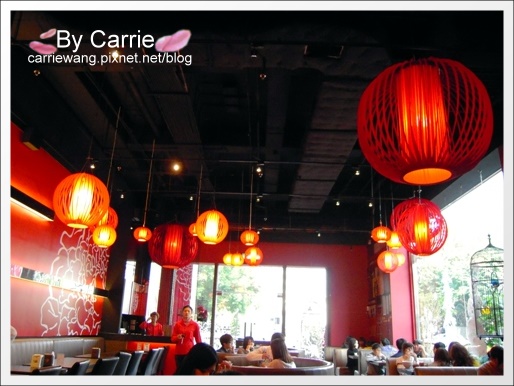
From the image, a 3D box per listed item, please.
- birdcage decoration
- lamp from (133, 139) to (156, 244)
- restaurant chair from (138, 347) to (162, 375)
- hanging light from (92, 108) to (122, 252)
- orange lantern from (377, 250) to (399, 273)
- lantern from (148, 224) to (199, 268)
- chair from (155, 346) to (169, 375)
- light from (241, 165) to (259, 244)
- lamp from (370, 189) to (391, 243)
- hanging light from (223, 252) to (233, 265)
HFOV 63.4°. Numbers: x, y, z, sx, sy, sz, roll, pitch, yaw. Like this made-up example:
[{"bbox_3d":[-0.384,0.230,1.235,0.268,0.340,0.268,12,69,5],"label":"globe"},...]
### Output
[{"bbox_3d":[2.785,1.083,4.897,0.490,1.200,0.490,2,-18,1],"label":"birdcage decoration"},{"bbox_3d":[-1.894,-0.081,7.310,0.320,1.890,0.320,2,-18,1],"label":"lamp"},{"bbox_3d":[-1.934,2.972,6.660,0.550,0.880,0.460,2,-18,1],"label":"restaurant chair"},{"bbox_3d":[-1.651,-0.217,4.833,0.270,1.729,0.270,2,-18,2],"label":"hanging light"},{"bbox_3d":[2.510,1.327,8.000,0.400,0.420,0.400,2,-18,2],"label":"orange lantern"},{"bbox_3d":[-1.305,0.828,6.500,0.790,0.700,0.790,2,-18,2],"label":"lantern"},{"bbox_3d":[-1.931,3.147,7.182,0.550,0.880,0.460,2,-18,1],"label":"chair"},{"bbox_3d":[-0.087,0.191,6.310,0.280,1.245,0.280,2,-18,2],"label":"light"},{"bbox_3d":[2.122,0.368,7.141,0.330,0.940,0.330,2,-18,1],"label":"lamp"},{"bbox_3d":[-0.589,1.375,8.600,0.255,0.255,0.255,2,-18,2],"label":"hanging light"}]

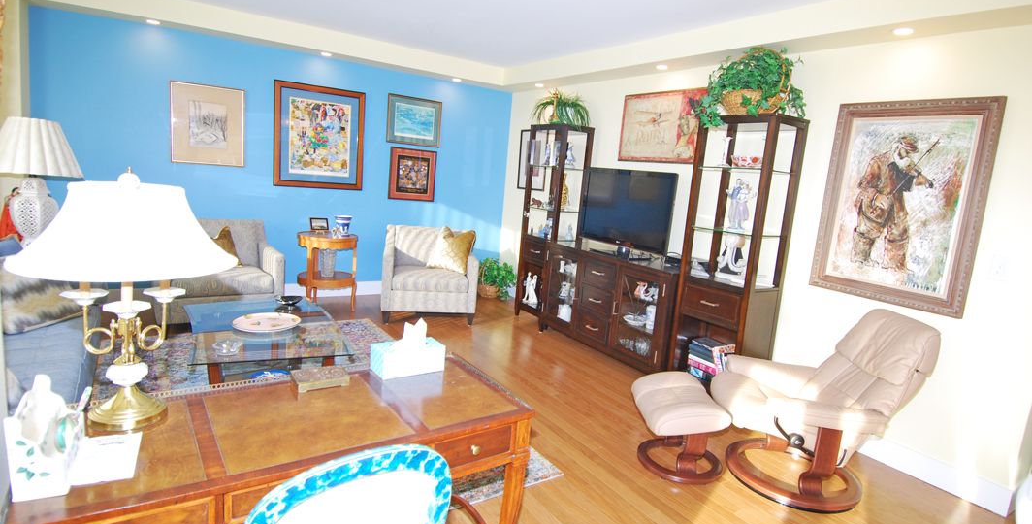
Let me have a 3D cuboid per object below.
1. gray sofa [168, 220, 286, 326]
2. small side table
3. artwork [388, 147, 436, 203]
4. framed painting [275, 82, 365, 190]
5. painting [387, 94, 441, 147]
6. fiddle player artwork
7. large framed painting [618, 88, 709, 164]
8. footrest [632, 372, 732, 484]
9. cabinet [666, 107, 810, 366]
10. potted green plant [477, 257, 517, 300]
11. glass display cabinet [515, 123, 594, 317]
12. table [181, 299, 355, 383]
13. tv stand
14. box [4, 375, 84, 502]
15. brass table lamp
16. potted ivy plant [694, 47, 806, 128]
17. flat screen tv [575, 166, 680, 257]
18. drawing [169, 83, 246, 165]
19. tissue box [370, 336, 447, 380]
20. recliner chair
[{"bbox_3d":[-2.509,0.100,4.384,0.870,0.850,0.820,-1,11,-32],"label":"gray sofa"},{"bbox_3d":[-1.859,0.108,5.074,0.555,0.750,0.555,-2,11,-32],"label":"small side table"},{"bbox_3d":[-1.146,-0.969,5.772,0.540,0.560,0.030,-2,11,-32],"label":"artwork"},{"bbox_3d":[-1.893,-1.198,5.018,0.832,0.964,0.035,-2,11,-34],"label":"framed painting"},{"bbox_3d":[-1.105,-1.540,5.675,0.615,0.500,0.030,-2,11,-32],"label":"painting"},{"bbox_3d":[2.100,-0.322,2.858,0.055,1.080,0.760,-2,11,-34],"label":"fiddle player artwork"},{"bbox_3d":[1.193,-1.107,4.273,0.030,0.570,0.910,-2,11,-32],"label":"large framed painting"},{"bbox_3d":[0.854,0.876,2.758,0.430,0.410,0.530,5,9,-1],"label":"footrest"},{"bbox_3d":[1.467,0.028,3.499,0.365,1.935,0.540,-2,11,-32],"label":"cabinet"},{"bbox_3d":[-0.254,0.189,6.123,0.460,0.500,0.480,4,9,-1],"label":"potted green plant"},{"bbox_3d":[0.381,-0.337,5.189,0.365,1.935,0.540,-2,11,-32],"label":"glass display cabinet"},{"bbox_3d":[-1.563,0.600,3.196,0.790,0.440,1.280,-2,11,-32],"label":"table"},{"bbox_3d":[0.853,0.372,4.392,0.450,0.873,1.485,-2,11,-32],"label":"tv stand"},{"bbox_3d":[-0.962,0.351,1.059,0.100,0.195,0.150,-2,11,-32],"label":"box"},{"bbox_3d":[-0.958,0.086,1.289,0.450,0.630,0.450,-2,11,-34],"label":"brass table lamp"},{"bbox_3d":[1.481,-1.106,3.302,0.460,0.460,0.600,-2,11,-34],"label":"potted ivy plant"},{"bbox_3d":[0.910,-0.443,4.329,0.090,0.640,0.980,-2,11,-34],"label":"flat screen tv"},{"bbox_3d":[-2.670,-1.183,4.498,0.552,0.671,0.030,-2,11,-34],"label":"drawing"},{"bbox_3d":[-0.369,0.328,1.777,0.223,0.090,0.112,-1,11,-32],"label":"tissue box"},{"bbox_3d":[1.476,0.685,2.651,0.910,0.920,0.780,6,9,10],"label":"recliner chair"}]

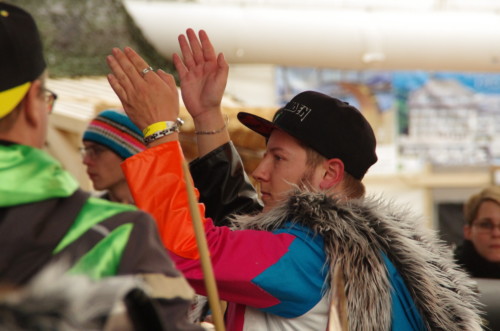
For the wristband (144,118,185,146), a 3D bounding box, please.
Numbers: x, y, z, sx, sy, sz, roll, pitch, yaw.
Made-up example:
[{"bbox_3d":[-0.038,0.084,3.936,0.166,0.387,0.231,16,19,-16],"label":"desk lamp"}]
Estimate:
[{"bbox_3d":[-0.171,-0.067,8.220,0.078,0.028,0.060,-26,-16,5],"label":"wristband"}]

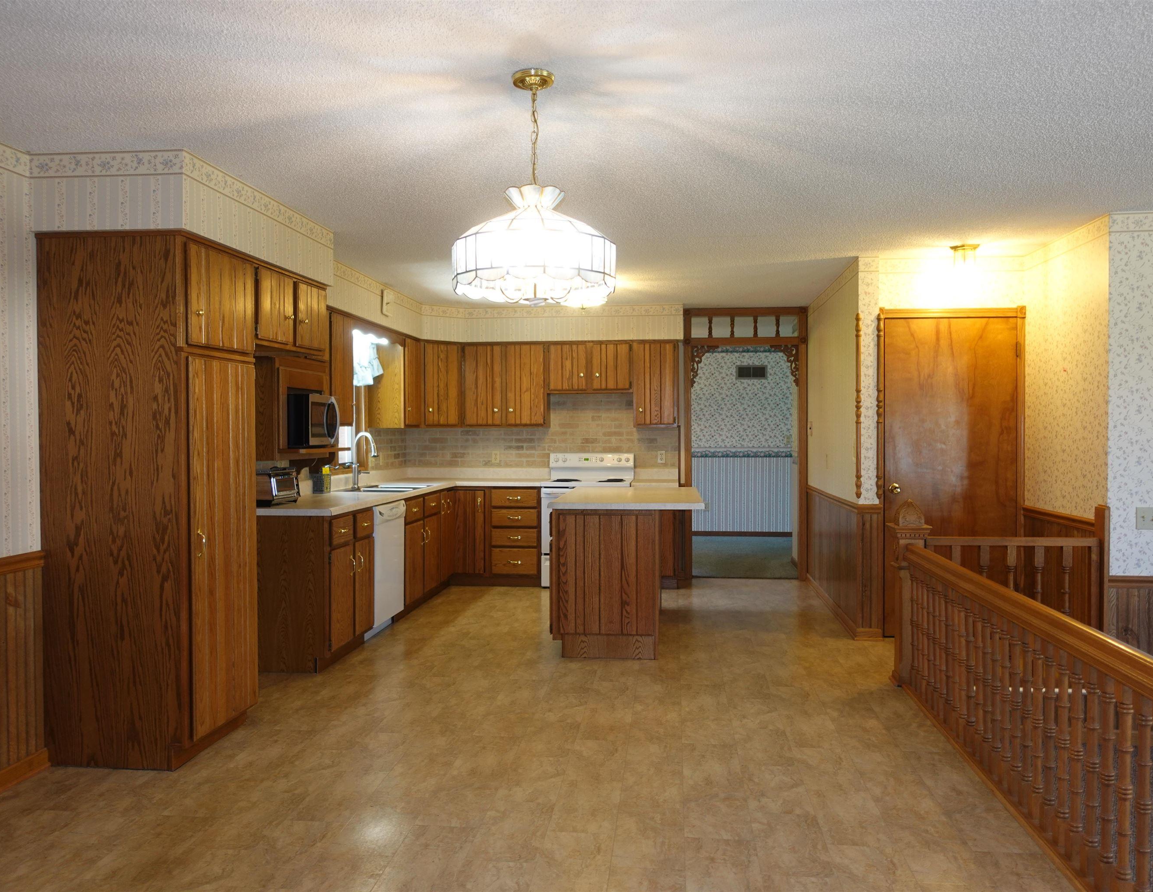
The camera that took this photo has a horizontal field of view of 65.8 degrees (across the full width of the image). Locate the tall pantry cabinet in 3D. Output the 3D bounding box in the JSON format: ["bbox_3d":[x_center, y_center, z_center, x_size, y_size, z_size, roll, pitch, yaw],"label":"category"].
[{"bbox_3d":[-1.796,0.214,3.823,0.646,2.133,0.581,0,1,7],"label":"tall pantry cabinet"}]

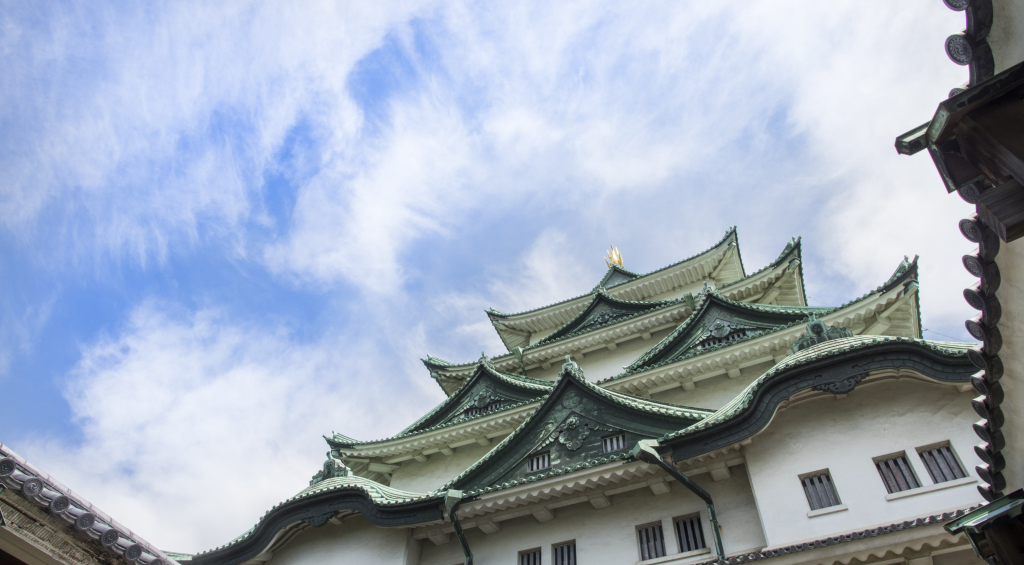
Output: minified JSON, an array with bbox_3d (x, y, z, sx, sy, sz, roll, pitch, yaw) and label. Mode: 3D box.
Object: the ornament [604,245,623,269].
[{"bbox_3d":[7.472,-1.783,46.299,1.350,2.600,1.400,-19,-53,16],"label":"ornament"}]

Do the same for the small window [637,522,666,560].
[{"bbox_3d":[4.490,8.324,20.057,0.860,1.170,0.200,-19,-53,16],"label":"small window"}]

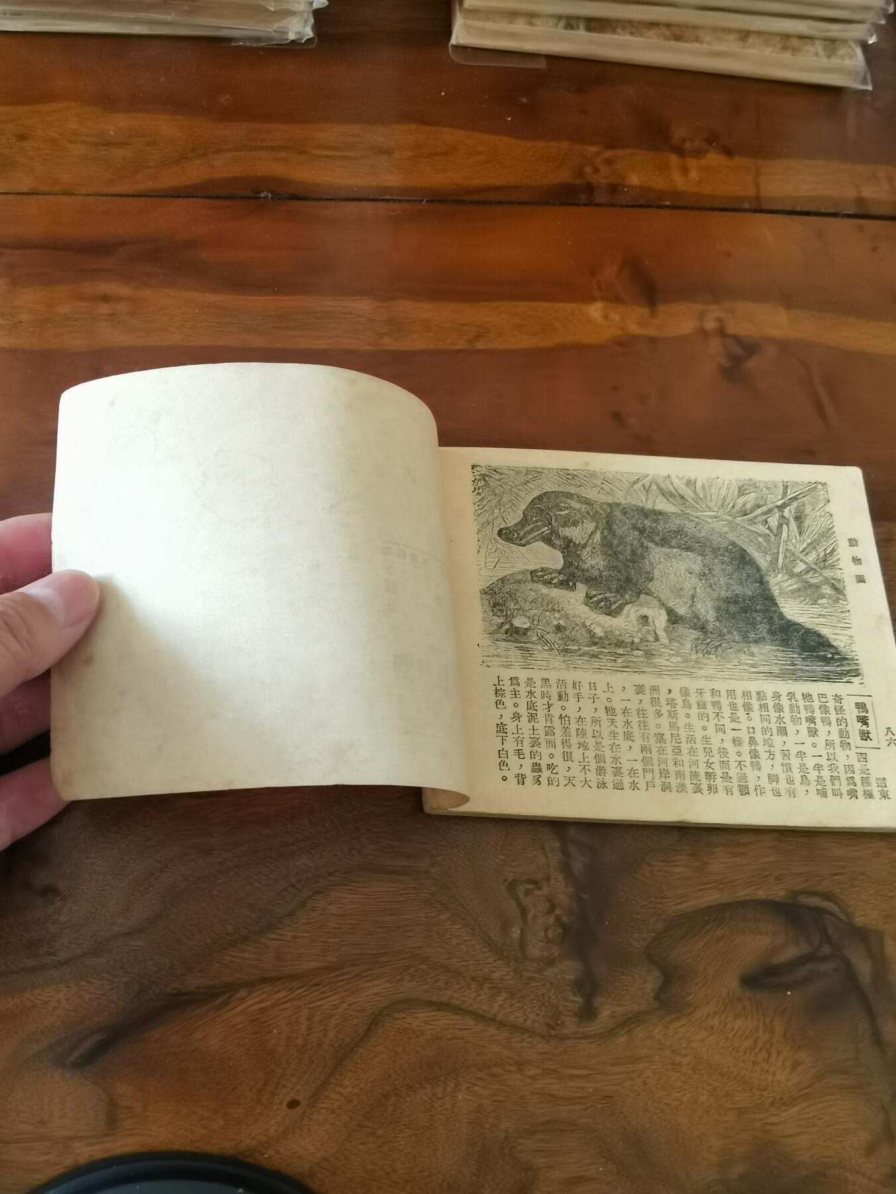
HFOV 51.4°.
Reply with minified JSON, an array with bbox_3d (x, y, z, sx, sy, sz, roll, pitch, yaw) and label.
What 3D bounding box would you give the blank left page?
[{"bbox_3d":[-0.052,-0.004,0.249,0.113,0.035,0.118,1,68,-7],"label":"blank left page"}]

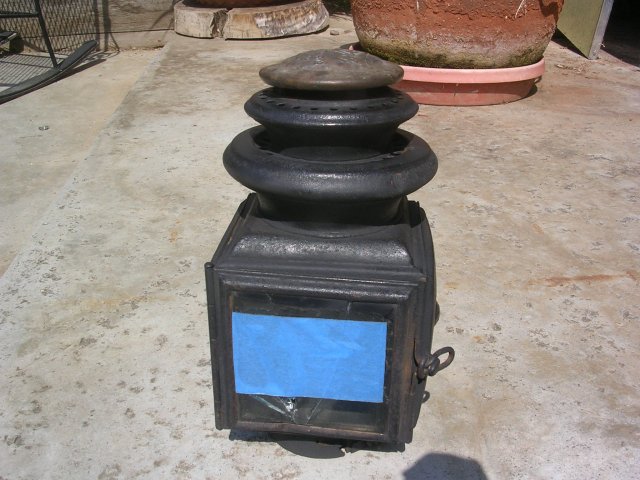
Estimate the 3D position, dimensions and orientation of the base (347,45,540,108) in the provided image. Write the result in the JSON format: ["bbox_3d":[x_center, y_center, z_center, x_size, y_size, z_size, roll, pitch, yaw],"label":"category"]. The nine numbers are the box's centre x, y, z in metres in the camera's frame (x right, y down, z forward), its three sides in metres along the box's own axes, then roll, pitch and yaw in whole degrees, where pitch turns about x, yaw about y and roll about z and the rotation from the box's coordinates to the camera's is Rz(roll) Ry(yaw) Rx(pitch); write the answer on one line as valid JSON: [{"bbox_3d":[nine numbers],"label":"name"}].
[{"bbox_3d":[0.334,-0.457,1.880,0.515,0.090,0.515,1,24,0],"label":"base"}]

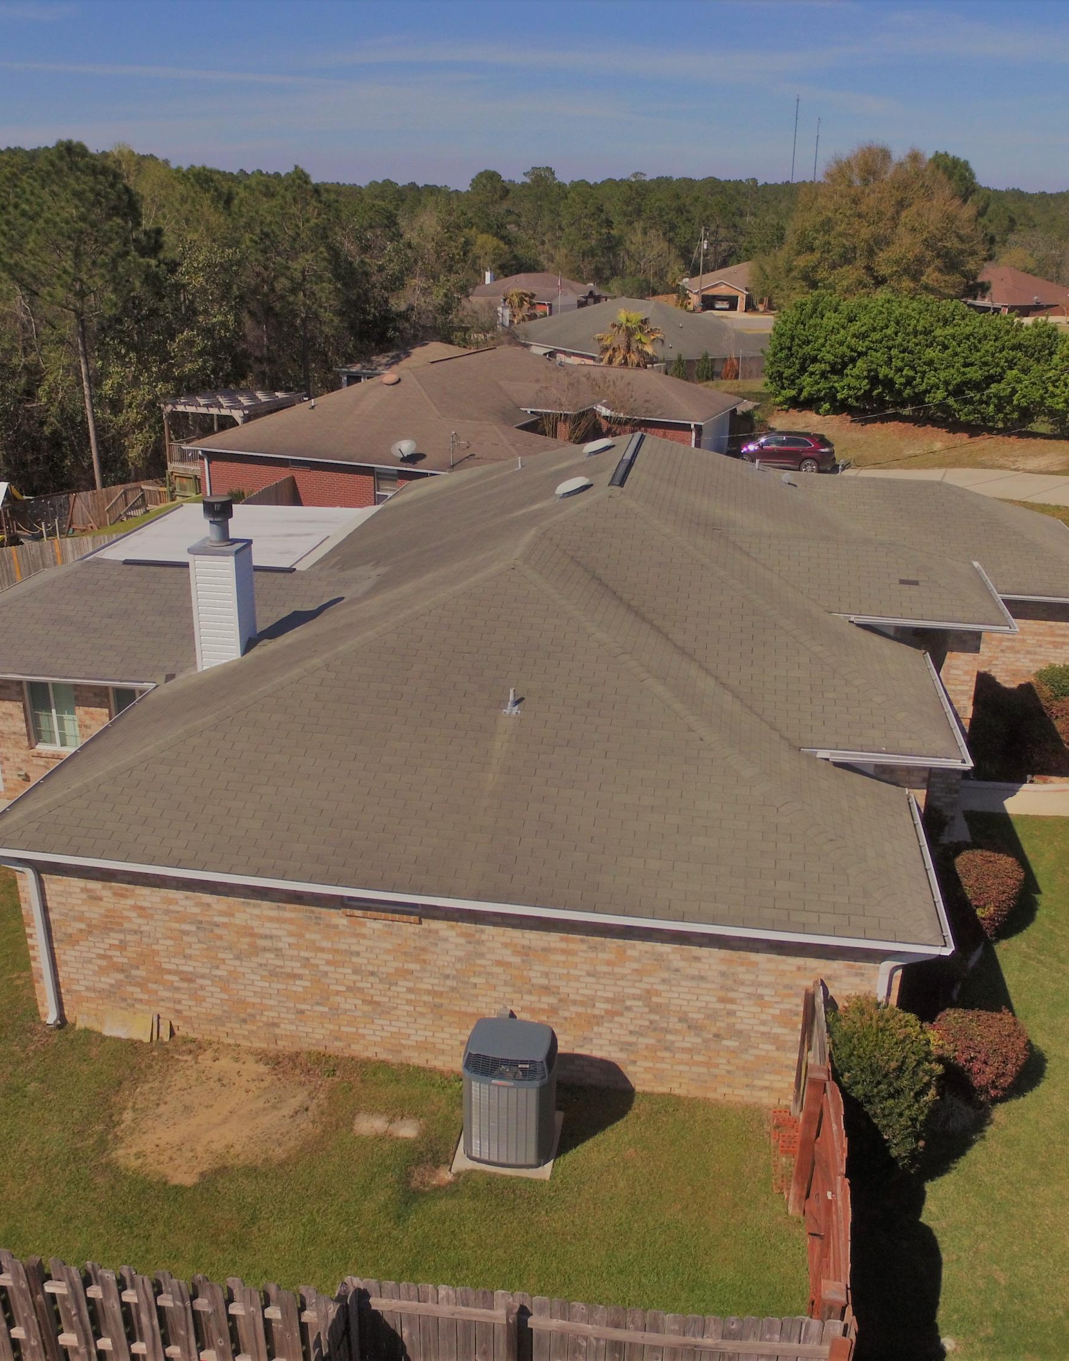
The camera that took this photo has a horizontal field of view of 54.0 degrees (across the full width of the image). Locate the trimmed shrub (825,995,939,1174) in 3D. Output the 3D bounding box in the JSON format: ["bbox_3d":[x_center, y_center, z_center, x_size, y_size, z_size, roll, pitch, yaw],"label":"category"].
[{"bbox_3d":[3.759,4.286,11.069,1.120,1.900,1.120,4,25,9],"label":"trimmed shrub"}]

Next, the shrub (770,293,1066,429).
[{"bbox_3d":[18.597,-15.648,51.330,13.000,5.492,4.500,15,28,29],"label":"shrub"}]

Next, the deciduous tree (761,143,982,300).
[{"bbox_3d":[30.702,-40.125,96.908,18.500,16.216,18.000,4,25,9],"label":"deciduous tree"}]

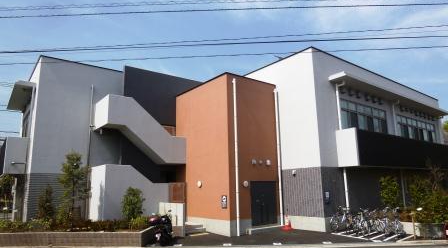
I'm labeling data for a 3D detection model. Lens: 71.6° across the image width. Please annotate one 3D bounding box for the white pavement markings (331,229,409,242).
[{"bbox_3d":[5.173,3.981,11.188,2.119,0.040,2.394,9,-15,-43],"label":"white pavement markings"}]

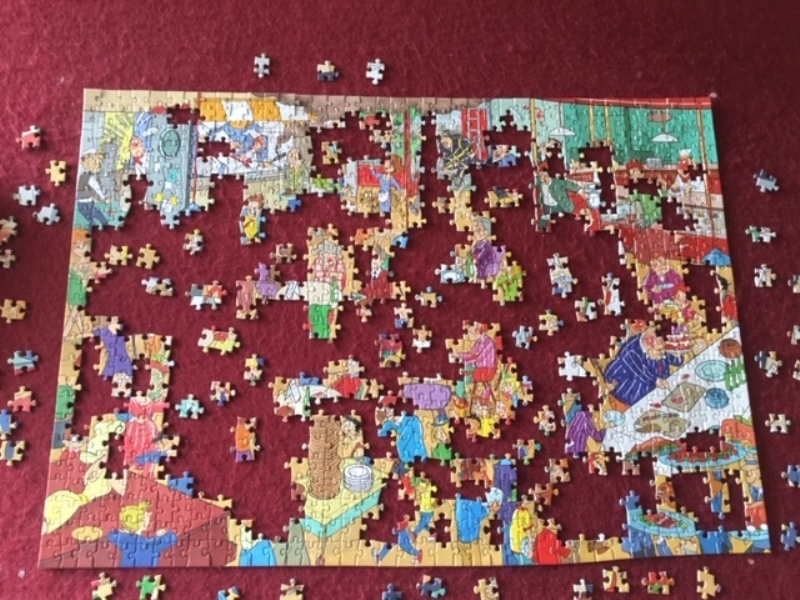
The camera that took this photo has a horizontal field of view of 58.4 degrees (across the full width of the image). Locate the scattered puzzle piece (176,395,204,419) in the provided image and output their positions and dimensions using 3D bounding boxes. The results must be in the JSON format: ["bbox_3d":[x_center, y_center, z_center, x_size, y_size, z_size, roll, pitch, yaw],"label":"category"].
[{"bbox_3d":[-0.203,0.103,0.692,0.027,0.002,0.023,5,76,-2],"label":"scattered puzzle piece"}]

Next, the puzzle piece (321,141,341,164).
[{"bbox_3d":[-0.072,-0.156,0.758,0.021,0.003,0.026,-4,77,-4],"label":"puzzle piece"}]

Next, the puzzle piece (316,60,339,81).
[{"bbox_3d":[-0.079,-0.251,0.784,0.023,0.002,0.025,1,76,-3],"label":"puzzle piece"}]

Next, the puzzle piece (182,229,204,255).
[{"bbox_3d":[-0.209,-0.059,0.728,0.019,0.002,0.027,8,76,-1],"label":"puzzle piece"}]

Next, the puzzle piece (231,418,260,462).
[{"bbox_3d":[-0.148,0.133,0.684,0.028,0.003,0.042,-1,77,-3],"label":"puzzle piece"}]

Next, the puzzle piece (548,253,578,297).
[{"bbox_3d":[0.169,-0.025,0.743,0.029,0.002,0.049,-4,77,-4],"label":"puzzle piece"}]

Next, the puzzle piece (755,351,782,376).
[{"bbox_3d":[0.376,0.066,0.732,0.028,0.002,0.027,4,77,-2],"label":"puzzle piece"}]

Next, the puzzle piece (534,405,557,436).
[{"bbox_3d":[0.141,0.118,0.702,0.022,0.002,0.030,1,76,-3],"label":"puzzle piece"}]

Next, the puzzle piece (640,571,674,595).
[{"bbox_3d":[0.241,0.265,0.672,0.032,0.002,0.020,1,76,-3],"label":"puzzle piece"}]

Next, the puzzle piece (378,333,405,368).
[{"bbox_3d":[-0.010,0.050,0.714,0.030,0.002,0.033,1,76,-3],"label":"puzzle piece"}]

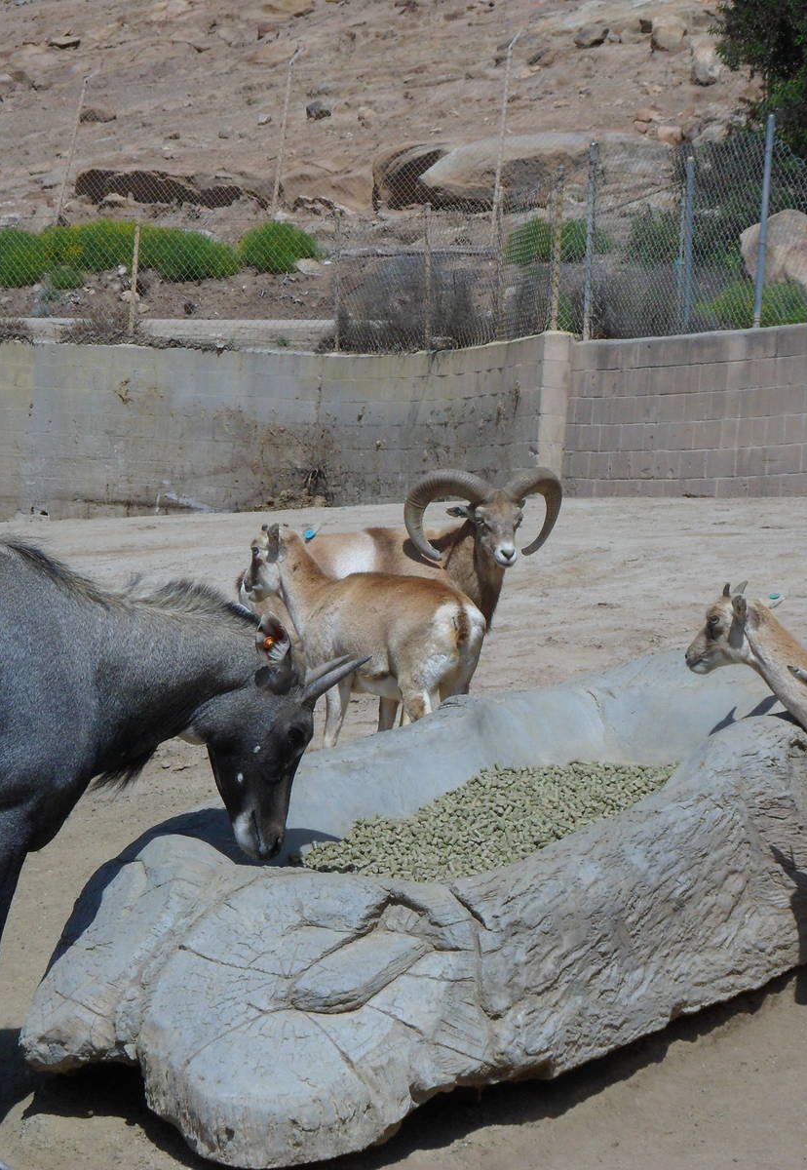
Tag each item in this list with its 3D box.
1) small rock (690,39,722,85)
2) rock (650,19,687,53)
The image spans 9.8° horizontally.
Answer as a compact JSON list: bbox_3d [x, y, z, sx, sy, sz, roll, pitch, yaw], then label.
[{"bbox_3d":[4.544,-7.845,71.000,0.480,0.670,0.480,2,1,0],"label":"small rock"},{"bbox_3d":[4.033,-8.354,72.000,0.560,0.520,0.500,2,1,0],"label":"rock"}]

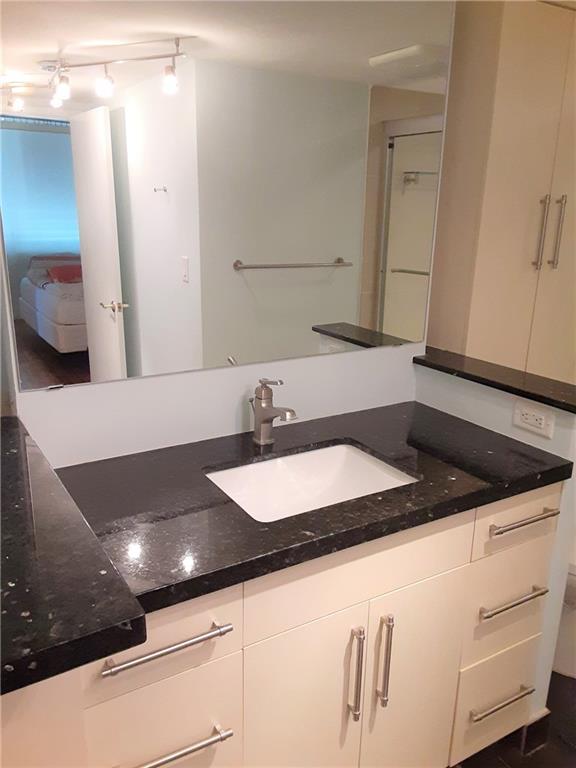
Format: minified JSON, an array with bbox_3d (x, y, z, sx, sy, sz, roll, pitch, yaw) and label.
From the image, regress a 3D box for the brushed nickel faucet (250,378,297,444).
[{"bbox_3d":[-0.041,0.074,1.520,0.054,0.177,0.184,-8,18,-30],"label":"brushed nickel faucet"}]

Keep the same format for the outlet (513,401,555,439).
[{"bbox_3d":[0.633,0.093,1.551,0.009,0.070,0.116,-8,18,-30],"label":"outlet"}]

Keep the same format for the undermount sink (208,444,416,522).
[{"bbox_3d":[0.053,0.293,1.400,0.442,0.155,0.307,-8,18,-30],"label":"undermount sink"}]

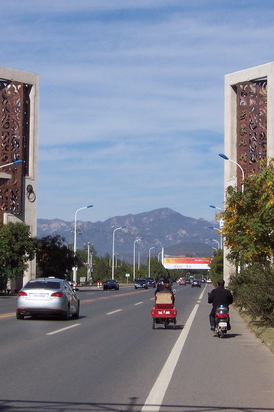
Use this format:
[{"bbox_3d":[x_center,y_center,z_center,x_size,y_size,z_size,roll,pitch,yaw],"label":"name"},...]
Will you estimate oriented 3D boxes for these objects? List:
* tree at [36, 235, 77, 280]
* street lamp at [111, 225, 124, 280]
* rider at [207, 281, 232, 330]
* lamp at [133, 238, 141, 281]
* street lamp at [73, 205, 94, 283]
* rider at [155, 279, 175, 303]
[{"bbox_3d":[-9.340,6.573,112.405,5.000,6.600,5.000,0,-4,4],"label":"tree"},{"bbox_3d":[-3.237,9.326,177.009,2.550,11.100,0.350,0,-4,4],"label":"street lamp"},{"bbox_3d":[2.266,2.708,25.922,0.660,1.380,0.750,0,-4,4],"label":"rider"},{"bbox_3d":[0.471,13.117,226.068,2.550,11.100,0.350,0,-4,4],"label":"lamp"},{"bbox_3d":[-6.984,5.494,127.429,2.550,11.100,0.350,0,-4,4],"label":"street lamp"},{"bbox_3d":[0.867,2.951,30.284,0.620,1.220,0.720,0,-4,4],"label":"rider"}]

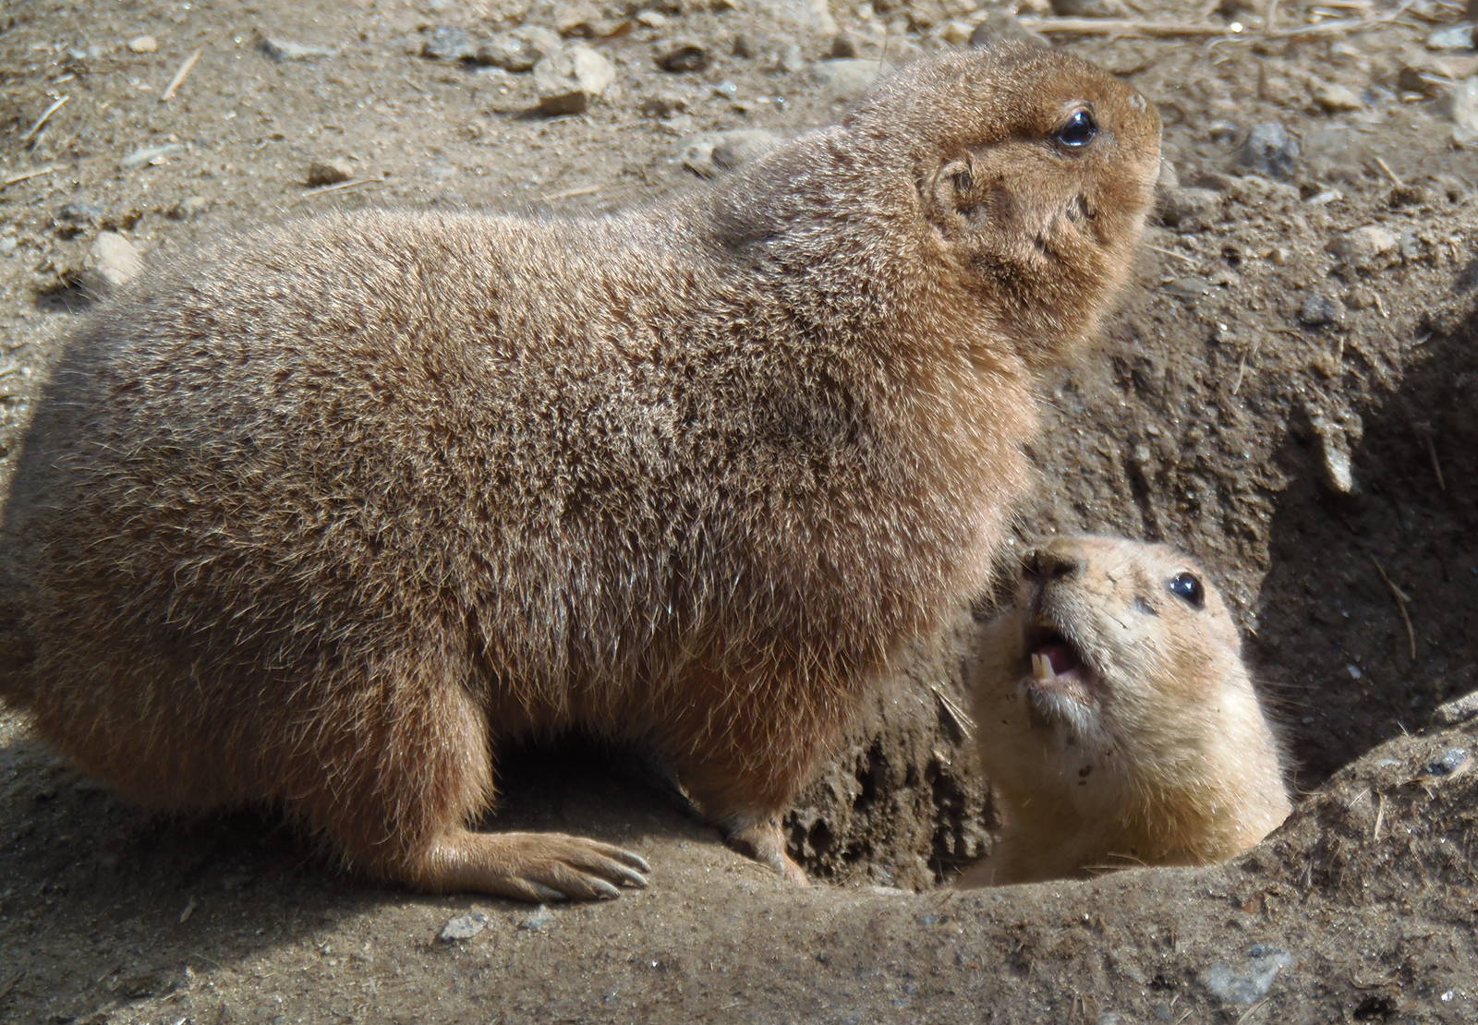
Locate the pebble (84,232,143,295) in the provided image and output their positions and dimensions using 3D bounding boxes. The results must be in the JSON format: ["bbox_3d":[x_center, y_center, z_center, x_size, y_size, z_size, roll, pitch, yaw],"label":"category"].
[{"bbox_3d":[-0.171,-0.068,3.820,0.018,0.017,0.016,0,21,0],"label":"pebble"}]

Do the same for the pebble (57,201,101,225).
[{"bbox_3d":[-0.186,-0.085,3.931,0.013,0.005,0.010,0,22,0],"label":"pebble"}]

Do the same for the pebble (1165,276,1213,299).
[{"bbox_3d":[0.126,-0.063,3.883,0.013,0.004,0.011,0,22,0],"label":"pebble"}]

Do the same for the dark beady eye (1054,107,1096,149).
[{"bbox_3d":[0.086,-0.099,3.570,0.011,0.010,0.007,-8,23,-19],"label":"dark beady eye"}]

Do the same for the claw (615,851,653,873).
[{"bbox_3d":[-0.026,0.088,3.500,0.010,0.004,0.004,20,22,1],"label":"claw"}]

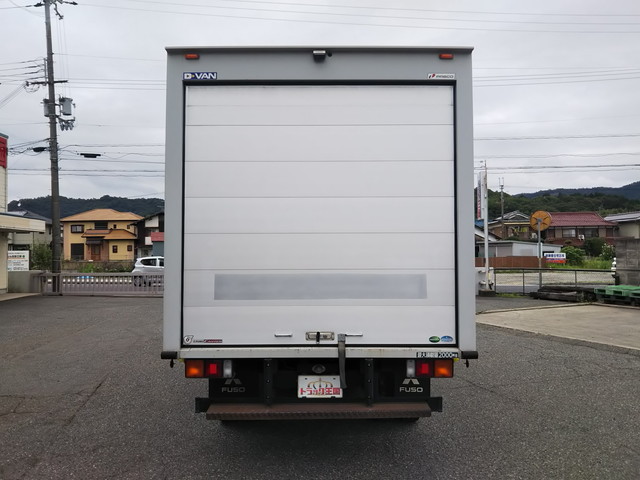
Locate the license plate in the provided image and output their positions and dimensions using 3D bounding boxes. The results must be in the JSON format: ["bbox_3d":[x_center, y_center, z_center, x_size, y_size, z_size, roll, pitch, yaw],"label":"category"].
[{"bbox_3d":[0.007,1.072,4.040,0.330,0.165,0.015,0,-2,0],"label":"license plate"}]

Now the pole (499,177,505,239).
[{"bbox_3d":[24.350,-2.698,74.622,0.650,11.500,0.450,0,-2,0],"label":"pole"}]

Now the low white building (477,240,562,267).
[{"bbox_3d":[22.700,1.830,62.773,8.800,3.100,5.600,1,-2,-25],"label":"low white building"}]

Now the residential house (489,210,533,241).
[{"bbox_3d":[28.400,-0.429,81.554,6.600,7.200,7.600,0,-2,2],"label":"residential house"}]

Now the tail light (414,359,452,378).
[{"bbox_3d":[0.819,0.930,4.000,0.275,0.135,0.070,0,-2,0],"label":"tail light"}]

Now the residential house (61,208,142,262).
[{"bbox_3d":[-30.100,-0.694,81.062,11.100,7.700,8.600,0,-2,3],"label":"residential house"}]

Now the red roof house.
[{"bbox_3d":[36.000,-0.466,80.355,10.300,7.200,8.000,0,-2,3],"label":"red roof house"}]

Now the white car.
[{"bbox_3d":[-7.450,1.701,28.561,3.900,1.530,1.650,0,-2,0],"label":"white car"}]

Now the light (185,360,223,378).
[{"bbox_3d":[-0.837,0.934,4.000,0.275,0.135,0.070,0,-2,0],"label":"light"}]

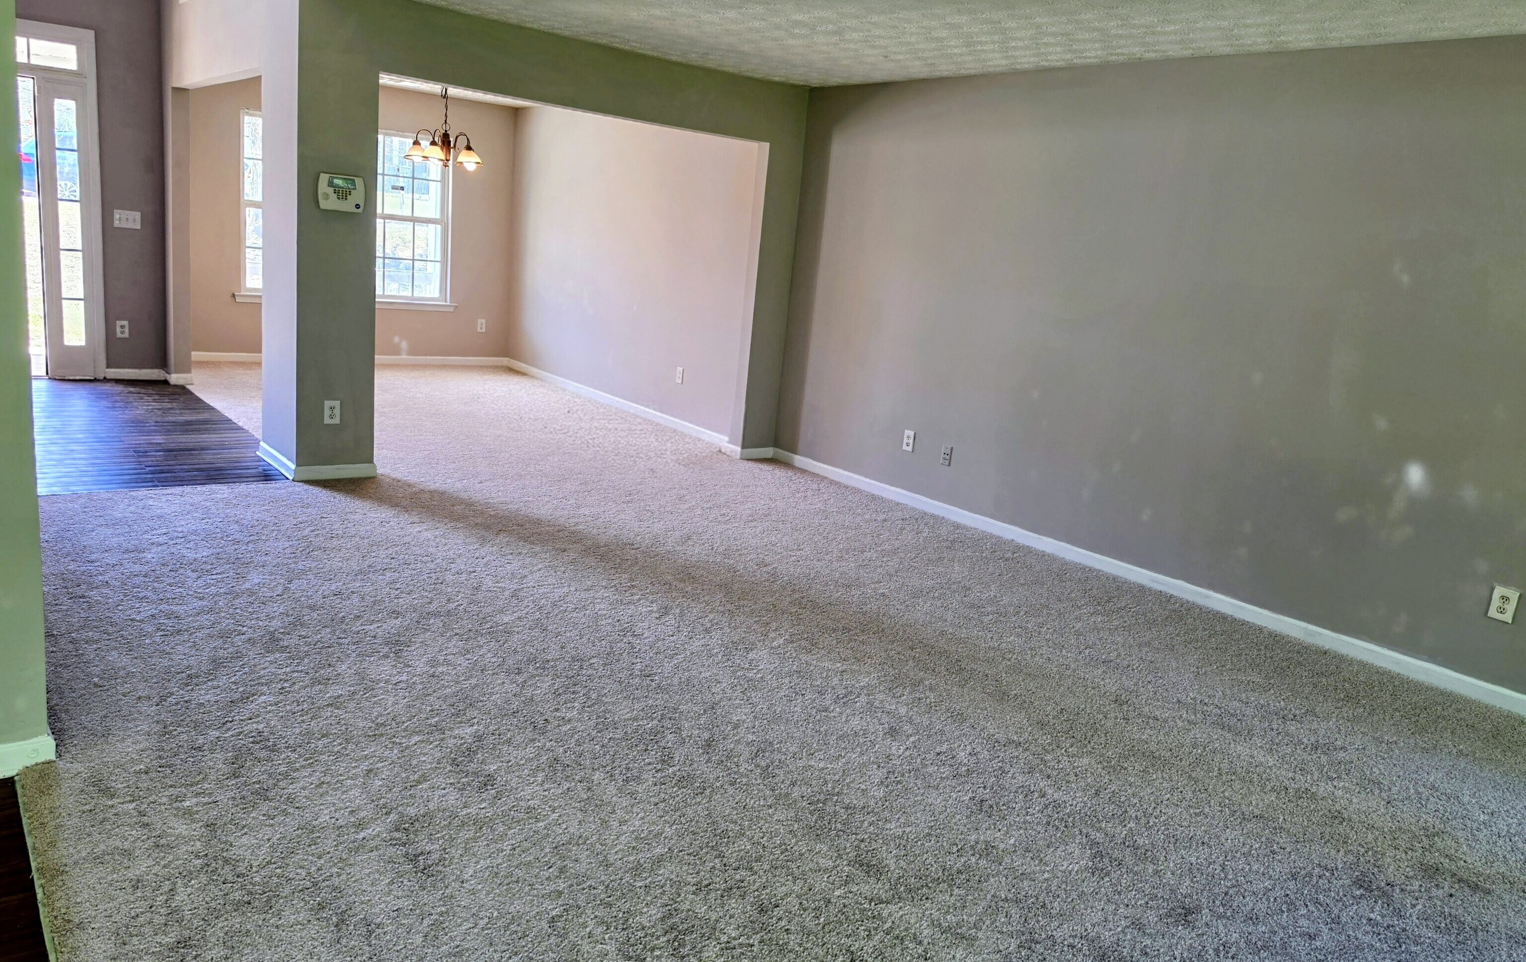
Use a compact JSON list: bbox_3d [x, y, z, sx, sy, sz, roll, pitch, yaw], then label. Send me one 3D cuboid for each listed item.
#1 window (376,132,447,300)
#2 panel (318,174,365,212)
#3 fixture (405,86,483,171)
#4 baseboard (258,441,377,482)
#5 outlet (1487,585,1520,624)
[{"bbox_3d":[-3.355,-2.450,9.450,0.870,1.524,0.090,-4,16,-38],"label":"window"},{"bbox_3d":[-2.087,-1.427,5.025,0.218,0.166,0.035,-4,16,-38],"label":"panel"},{"bbox_3d":[-2.309,-2.600,7.391,0.570,0.610,0.570,-4,16,-38],"label":"fixture"},{"bbox_3d":[-2.471,-0.125,5.614,0.419,0.075,0.715,-4,16,-38],"label":"baseboard"},{"bbox_3d":[2.781,0.466,3.805,0.009,0.116,0.073,-4,16,-38],"label":"outlet"}]

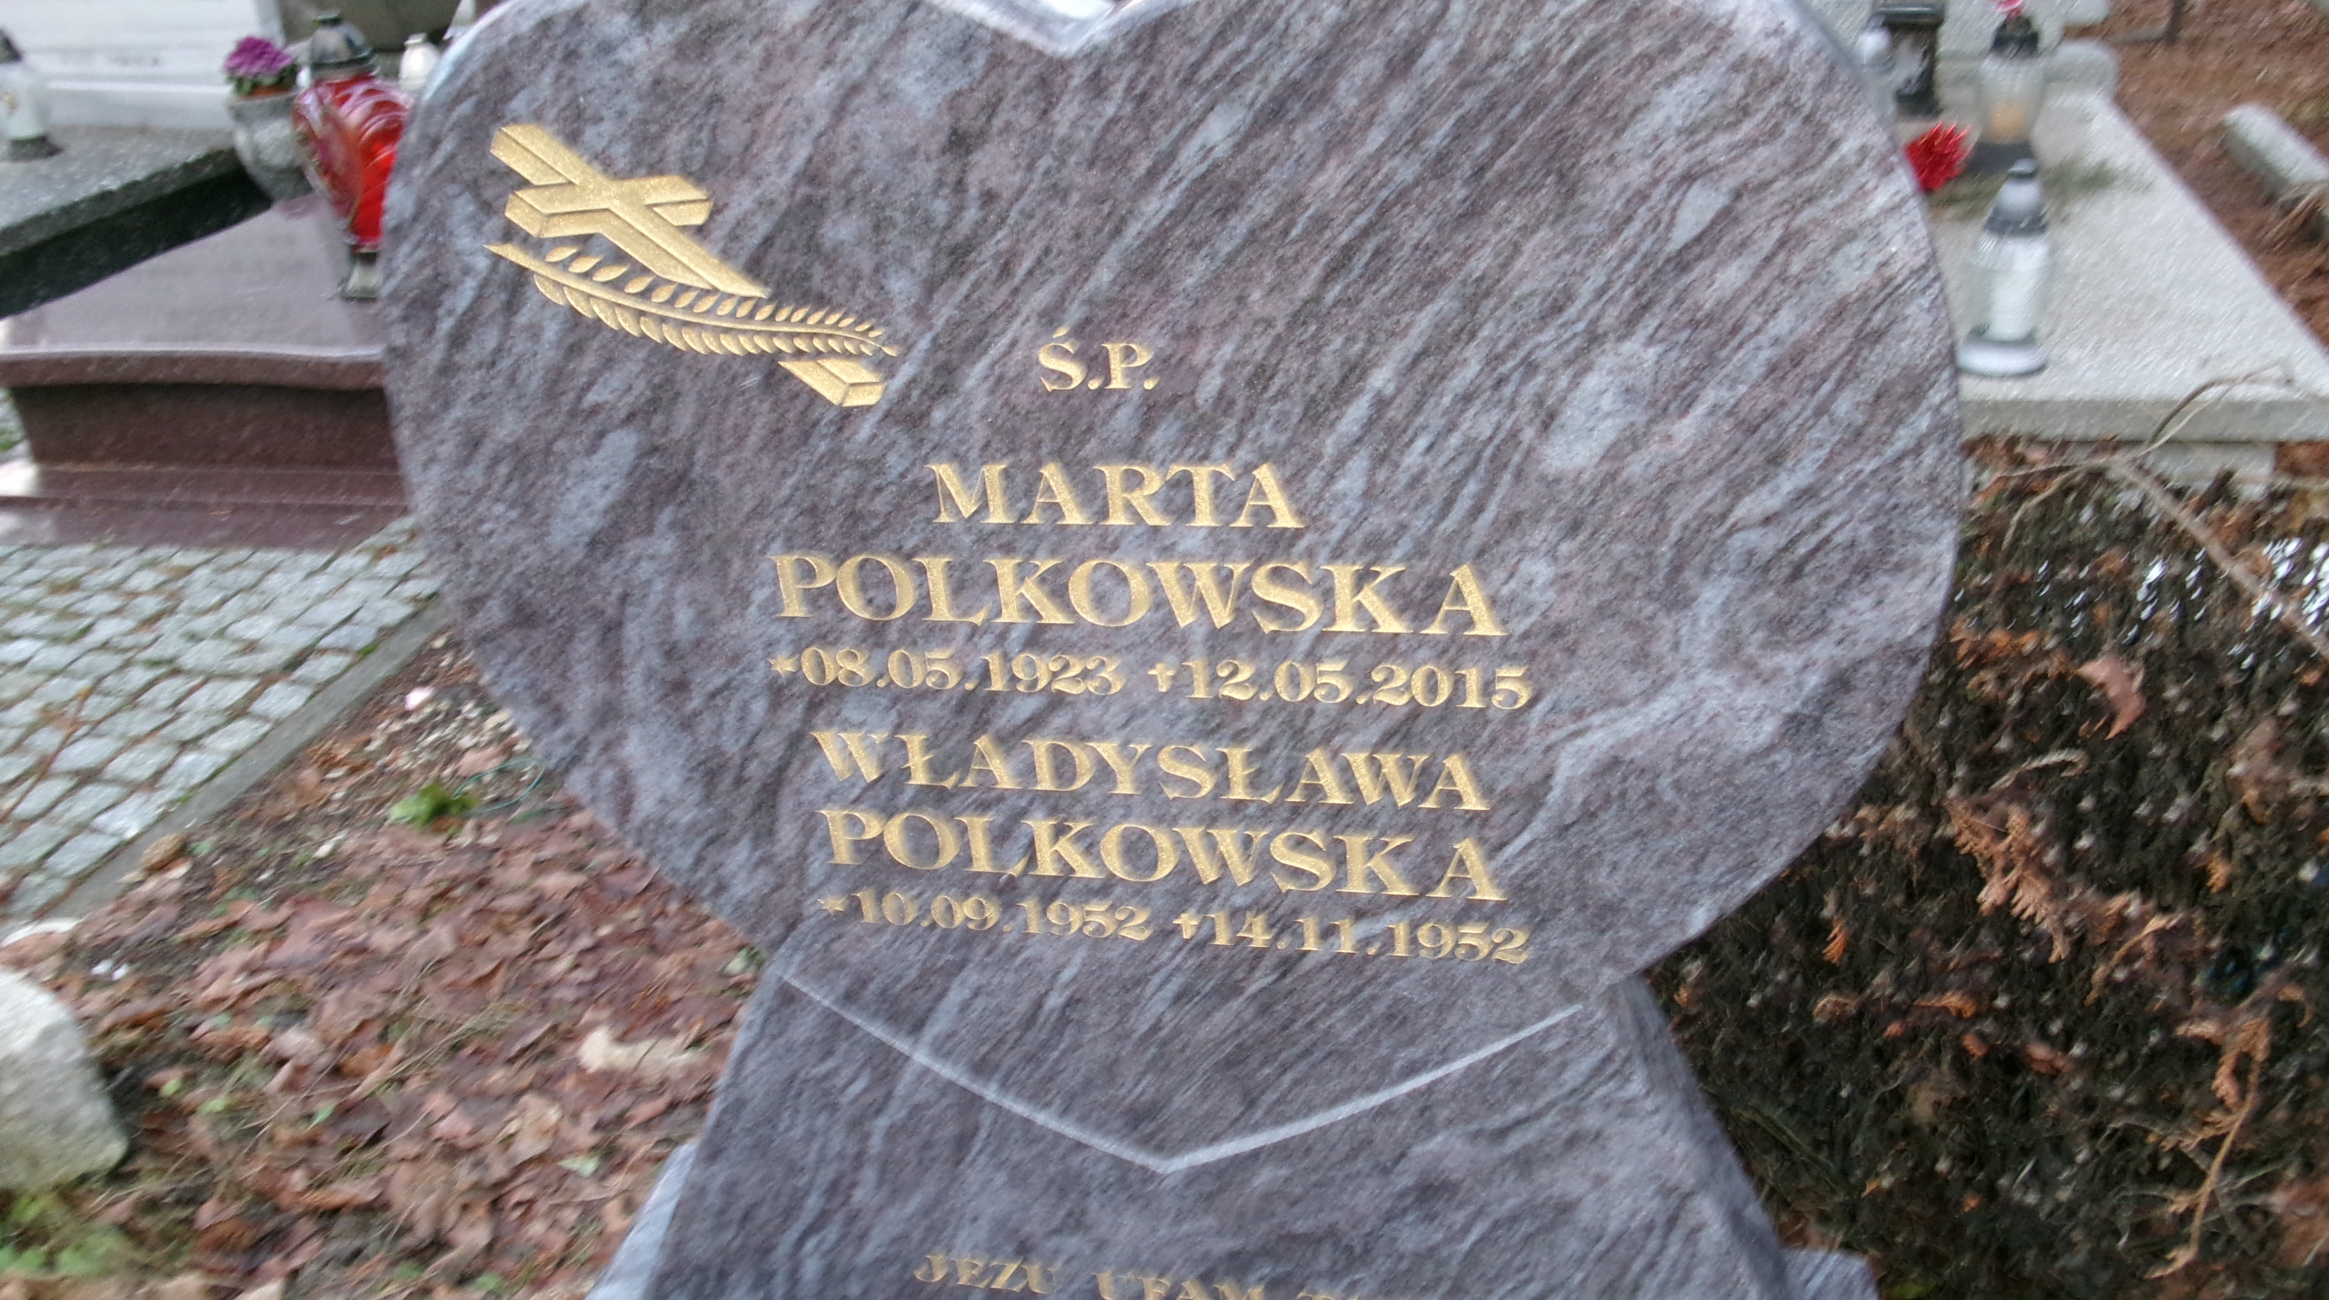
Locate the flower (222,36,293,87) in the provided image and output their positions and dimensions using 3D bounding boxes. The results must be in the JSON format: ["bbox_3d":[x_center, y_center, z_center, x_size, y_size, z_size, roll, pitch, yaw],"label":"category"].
[{"bbox_3d":[-1.924,-1.254,4.000,0.143,0.100,0.143,2,24,15],"label":"flower"}]

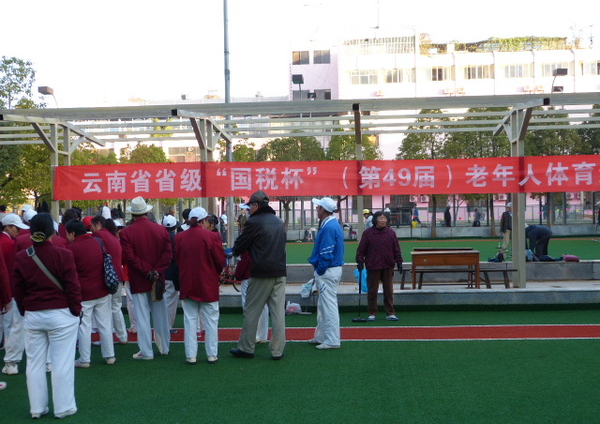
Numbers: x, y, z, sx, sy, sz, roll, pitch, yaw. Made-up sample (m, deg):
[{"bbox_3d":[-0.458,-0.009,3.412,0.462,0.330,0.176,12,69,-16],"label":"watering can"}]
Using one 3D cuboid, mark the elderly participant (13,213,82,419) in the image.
[{"bbox_3d":[-1.968,0.808,5.550,0.520,1.570,0.330,-1,0,-9],"label":"elderly participant"}]

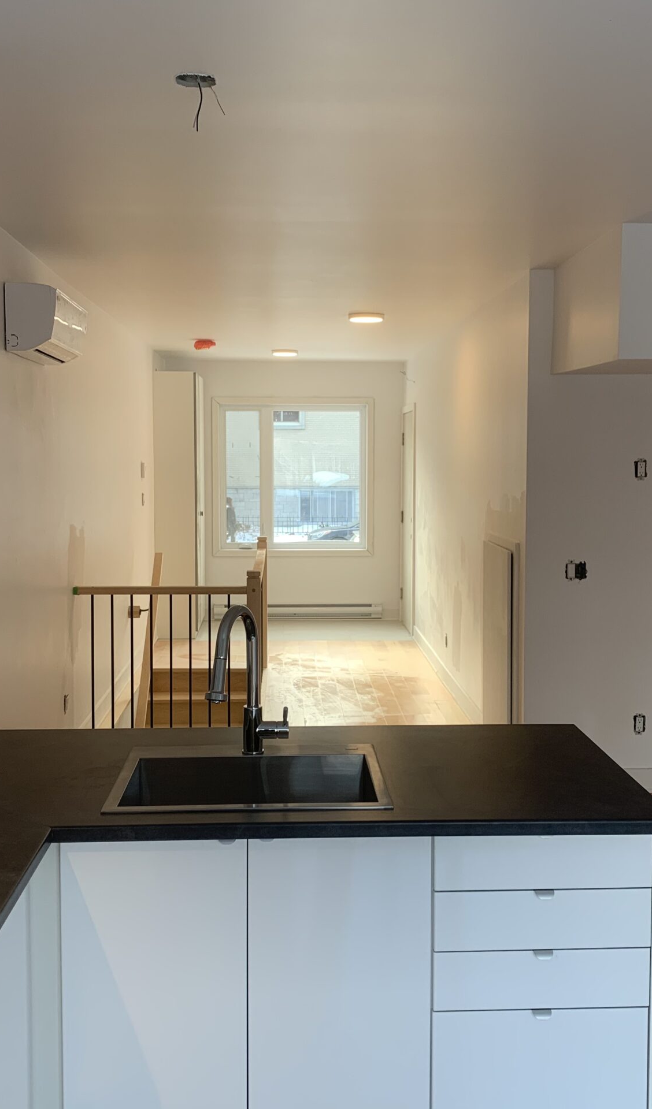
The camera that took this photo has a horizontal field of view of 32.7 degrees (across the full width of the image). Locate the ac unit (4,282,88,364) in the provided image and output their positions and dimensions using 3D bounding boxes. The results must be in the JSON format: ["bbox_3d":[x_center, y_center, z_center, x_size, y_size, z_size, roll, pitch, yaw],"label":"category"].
[{"bbox_3d":[-1.195,-0.982,4.795,0.205,0.280,0.725,0,5,-2],"label":"ac unit"}]

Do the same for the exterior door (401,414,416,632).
[{"bbox_3d":[0.766,-0.325,10.253,0.080,2.060,0.930,0,5,-2],"label":"exterior door"}]

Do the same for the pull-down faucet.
[{"bbox_3d":[-0.185,0.312,2.657,0.117,0.385,0.266,2,6,21],"label":"pull-down faucet"}]

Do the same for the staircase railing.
[{"bbox_3d":[-0.887,0.489,7.228,0.980,1.006,2.600,0,5,-2],"label":"staircase railing"}]

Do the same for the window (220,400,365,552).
[{"bbox_3d":[-0.312,-0.748,10.743,1.449,1.427,0.100,0,5,-2],"label":"window"}]

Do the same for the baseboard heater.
[{"bbox_3d":[-0.264,0.560,10.803,1.643,0.155,0.070,0,5,-2],"label":"baseboard heater"}]

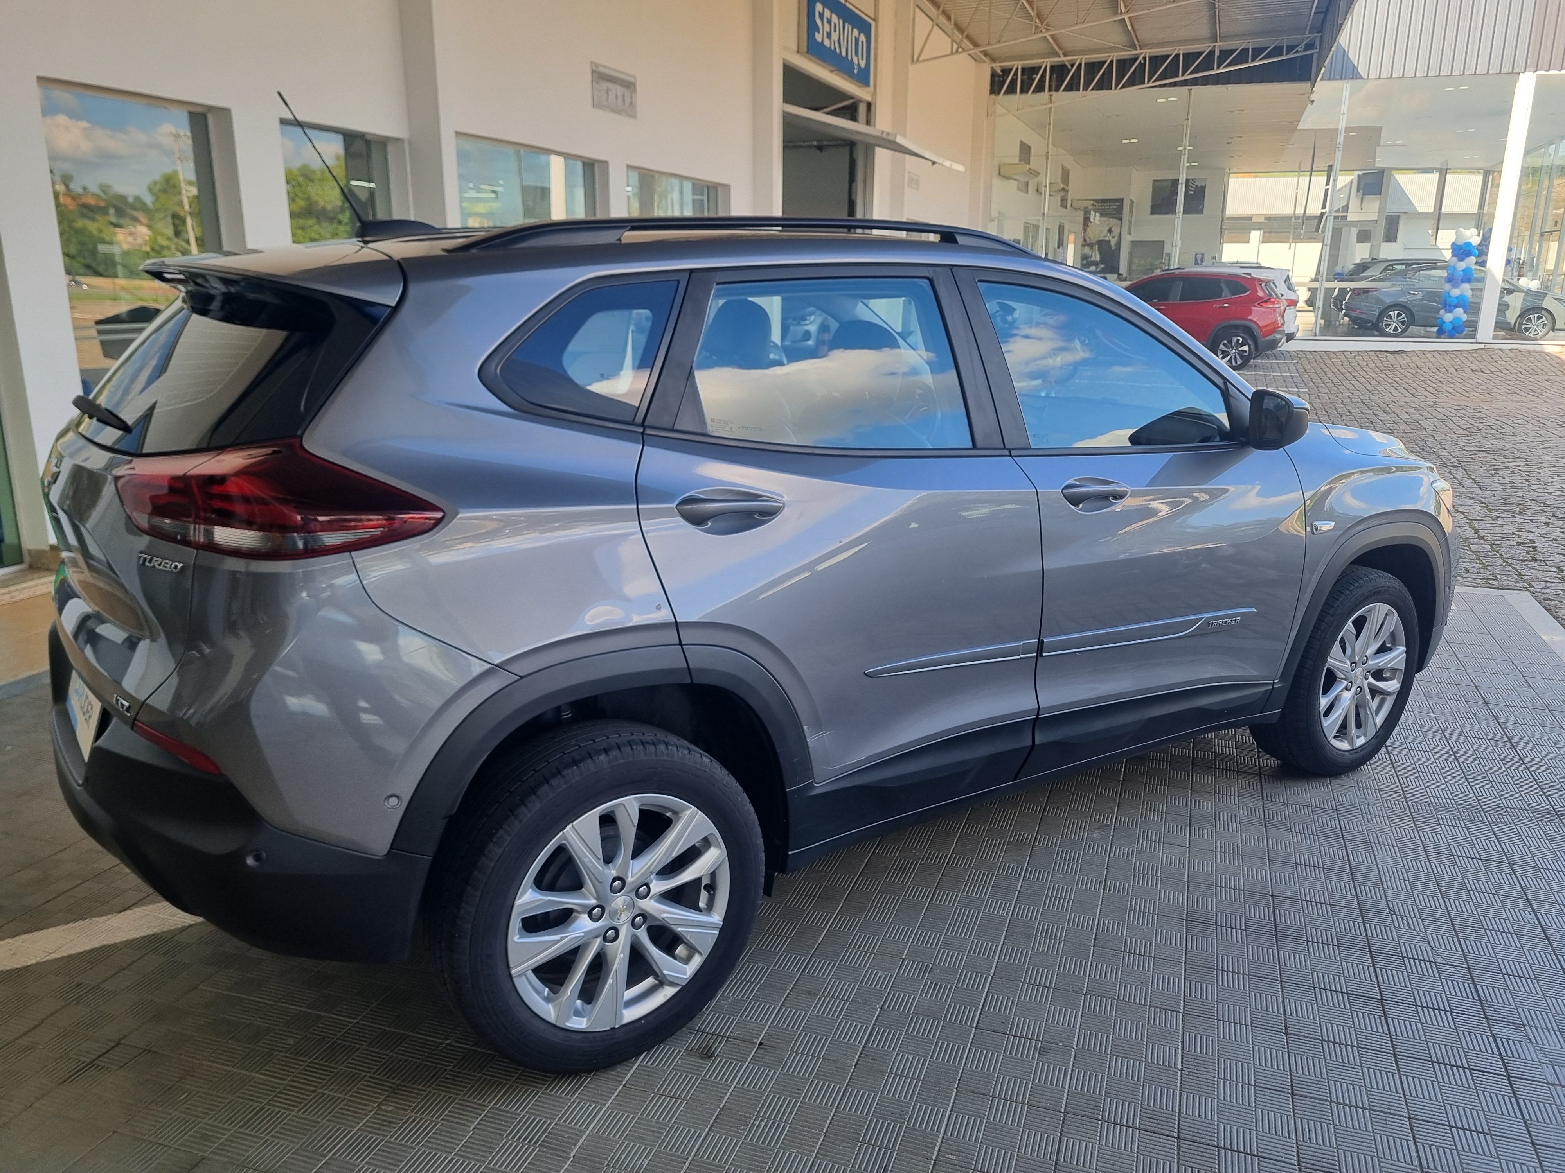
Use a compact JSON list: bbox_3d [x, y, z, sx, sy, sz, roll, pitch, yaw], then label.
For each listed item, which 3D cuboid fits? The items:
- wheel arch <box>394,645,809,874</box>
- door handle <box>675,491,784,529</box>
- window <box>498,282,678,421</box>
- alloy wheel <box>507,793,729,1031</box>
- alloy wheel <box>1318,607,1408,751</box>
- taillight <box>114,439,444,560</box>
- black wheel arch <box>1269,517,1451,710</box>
[{"bbox_3d":[-0.313,0.358,2.169,0.835,0.525,0.120,-9,17,-34],"label":"wheel arch"},{"bbox_3d":[-0.103,-0.143,2.159,0.233,0.073,0.050,-9,17,-34],"label":"door handle"},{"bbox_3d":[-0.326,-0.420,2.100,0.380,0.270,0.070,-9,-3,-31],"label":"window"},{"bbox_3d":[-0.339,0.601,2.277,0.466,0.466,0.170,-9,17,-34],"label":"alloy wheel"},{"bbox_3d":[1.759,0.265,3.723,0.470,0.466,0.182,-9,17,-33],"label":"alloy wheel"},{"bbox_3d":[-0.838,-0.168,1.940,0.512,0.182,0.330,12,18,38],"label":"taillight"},{"bbox_3d":[1.754,0.065,3.603,0.950,0.545,0.120,-9,17,-34],"label":"black wheel arch"}]

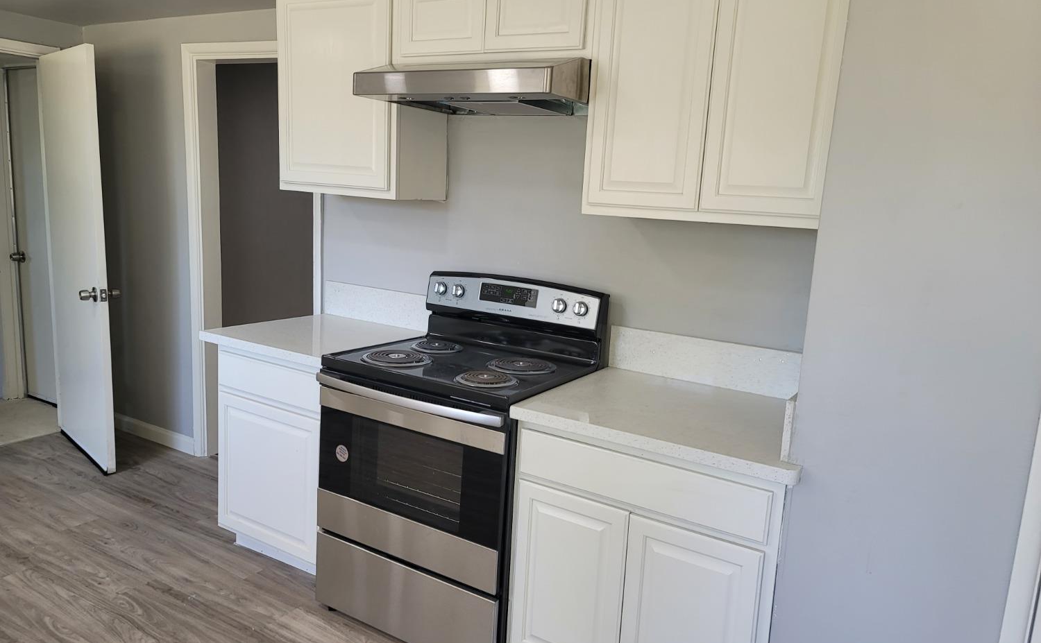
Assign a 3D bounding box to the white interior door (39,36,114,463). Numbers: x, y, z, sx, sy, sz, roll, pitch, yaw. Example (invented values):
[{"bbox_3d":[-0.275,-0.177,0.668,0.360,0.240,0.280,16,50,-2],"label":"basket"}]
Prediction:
[{"bbox_3d":[-2.269,-0.312,3.839,0.806,2.035,0.036,13,14,44],"label":"white interior door"}]

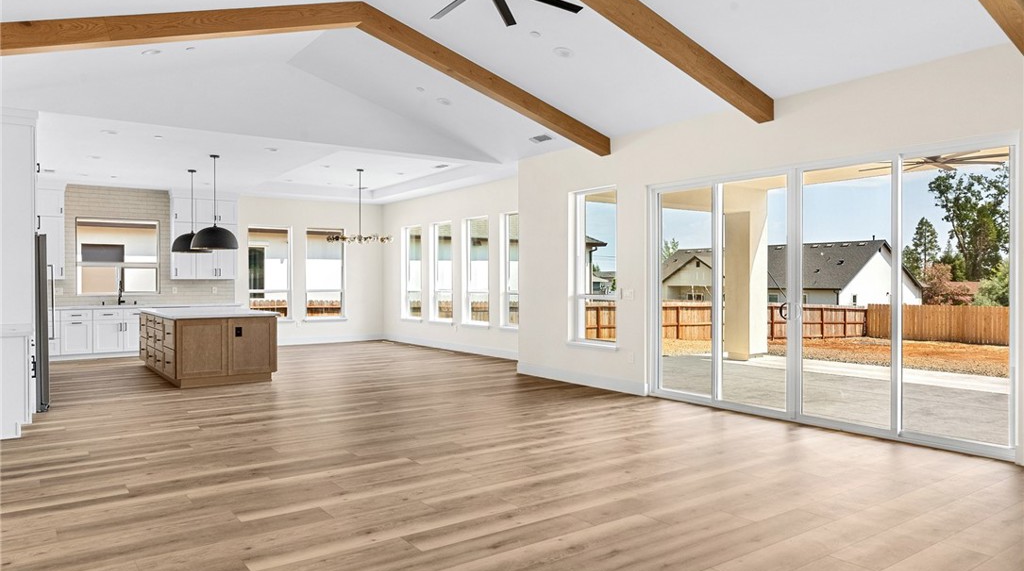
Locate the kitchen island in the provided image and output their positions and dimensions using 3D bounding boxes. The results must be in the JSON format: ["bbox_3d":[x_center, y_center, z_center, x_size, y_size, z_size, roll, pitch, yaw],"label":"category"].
[{"bbox_3d":[-4.523,0.826,10.023,1.313,0.913,2.901,-1,1,-36],"label":"kitchen island"}]

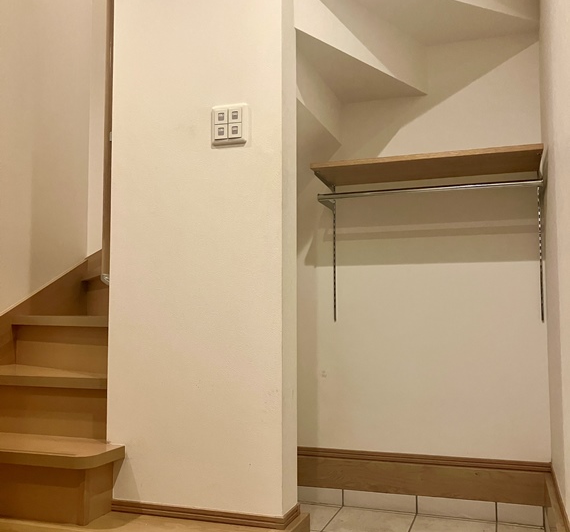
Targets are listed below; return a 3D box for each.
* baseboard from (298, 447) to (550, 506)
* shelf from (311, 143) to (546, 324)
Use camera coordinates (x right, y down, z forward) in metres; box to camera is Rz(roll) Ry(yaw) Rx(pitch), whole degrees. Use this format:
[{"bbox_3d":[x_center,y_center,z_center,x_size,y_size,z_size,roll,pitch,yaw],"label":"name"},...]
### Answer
[{"bbox_3d":[0.515,0.831,2.438,1.000,0.165,0.022,-2,-5,20],"label":"baseboard"},{"bbox_3d":[0.537,-0.084,2.328,0.828,0.604,0.340,-2,-5,20],"label":"shelf"}]

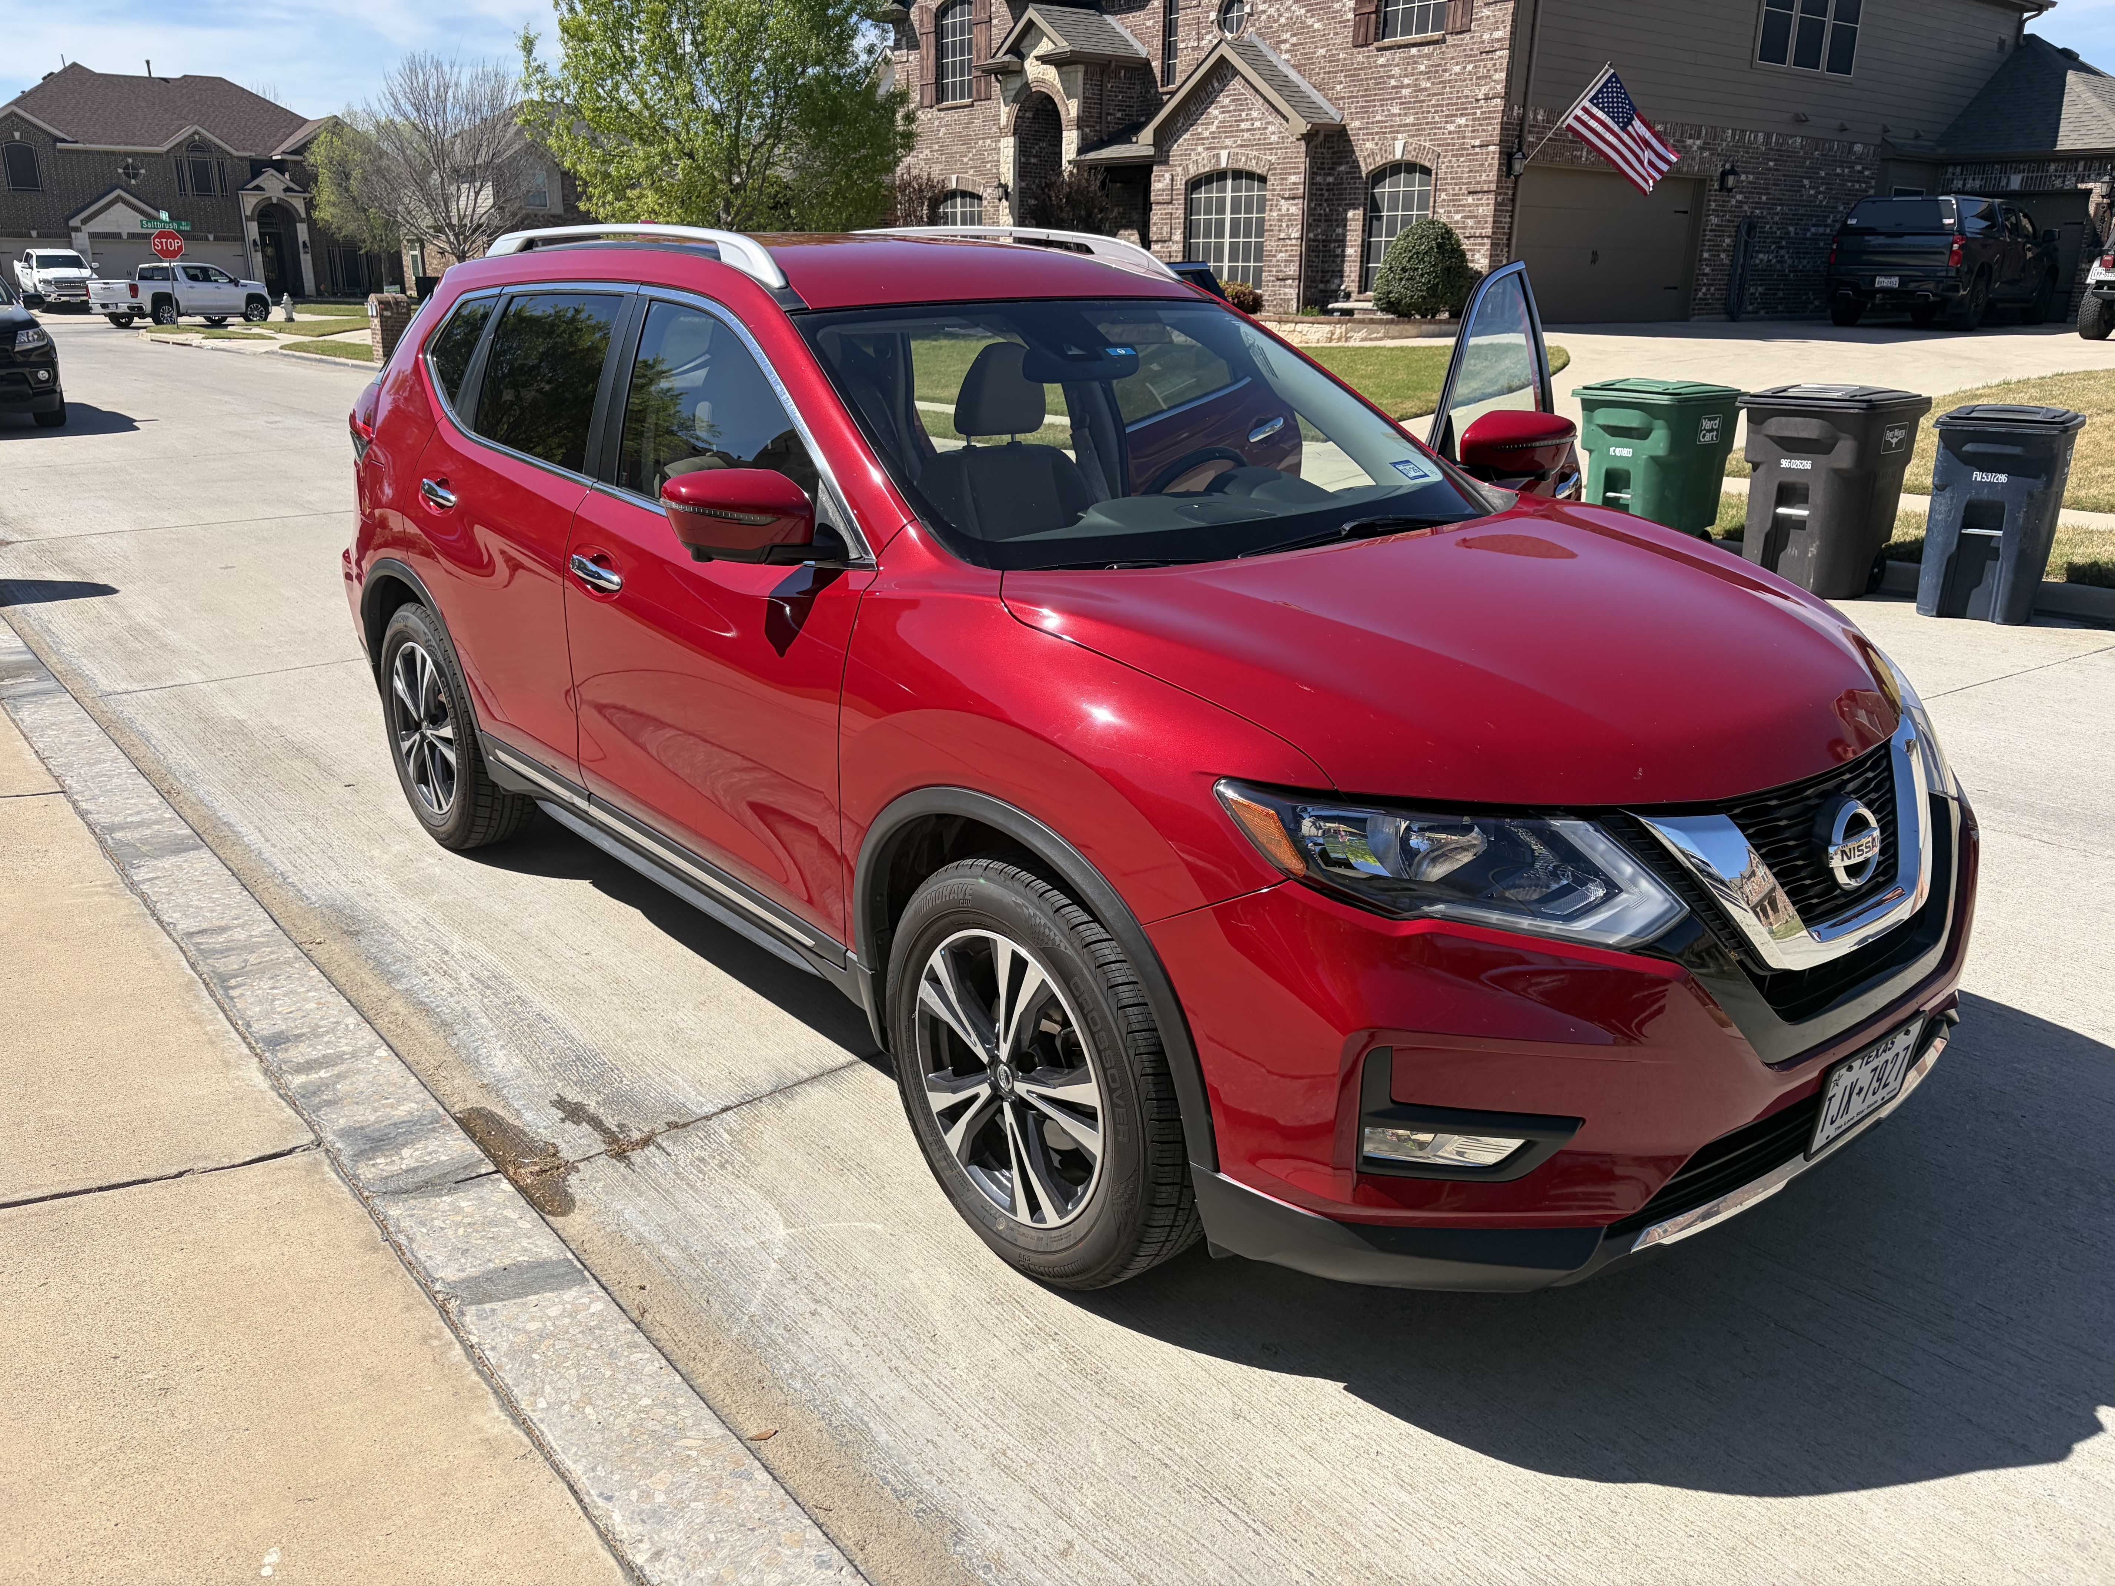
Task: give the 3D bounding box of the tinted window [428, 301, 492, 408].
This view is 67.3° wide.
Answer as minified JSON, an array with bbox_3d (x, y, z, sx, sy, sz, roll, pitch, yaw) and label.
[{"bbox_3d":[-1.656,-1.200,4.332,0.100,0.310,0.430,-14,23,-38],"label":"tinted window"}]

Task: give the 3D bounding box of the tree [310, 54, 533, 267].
[{"bbox_3d":[-18.088,-17.496,45.591,5.980,6.850,5.680,-6,19,-20],"label":"tree"}]

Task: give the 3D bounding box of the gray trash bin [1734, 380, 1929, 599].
[{"bbox_3d":[4.270,-1.680,8.890,0.850,1.100,0.720,-15,24,-41],"label":"gray trash bin"}]

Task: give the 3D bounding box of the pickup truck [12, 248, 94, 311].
[{"bbox_3d":[-34.401,-17.670,54.712,2.100,1.980,5.900,-13,22,-37],"label":"pickup truck"}]

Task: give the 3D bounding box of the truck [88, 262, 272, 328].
[{"bbox_3d":[-28.800,-16.450,52.400,2.060,1.950,5.900,6,19,16],"label":"truck"}]

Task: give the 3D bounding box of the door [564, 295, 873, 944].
[{"bbox_3d":[-0.659,-0.393,3.180,0.270,1.170,1.160,-15,23,-37],"label":"door"}]

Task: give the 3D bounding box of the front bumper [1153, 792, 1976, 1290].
[{"bbox_3d":[1.016,0.296,2.606,1.830,0.600,0.650,-14,23,-38],"label":"front bumper"}]

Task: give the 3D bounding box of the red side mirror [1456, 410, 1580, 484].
[{"bbox_3d":[1.111,-0.827,3.795,0.260,0.175,0.170,10,21,29],"label":"red side mirror"}]

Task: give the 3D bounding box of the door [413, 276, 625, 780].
[{"bbox_3d":[-1.337,-0.674,3.975,0.240,1.140,1.060,-14,23,-38],"label":"door"}]

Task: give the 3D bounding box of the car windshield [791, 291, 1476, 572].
[{"bbox_3d":[0.200,-0.776,3.272,1.380,0.150,0.860,-15,56,-37],"label":"car windshield"}]

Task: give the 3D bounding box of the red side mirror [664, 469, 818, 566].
[{"bbox_3d":[-0.571,-0.495,2.850,0.245,0.165,0.185,-14,23,-38],"label":"red side mirror"}]

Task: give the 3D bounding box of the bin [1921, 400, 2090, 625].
[{"bbox_3d":[4.960,-1.485,8.420,0.600,1.040,0.770,14,22,37],"label":"bin"}]

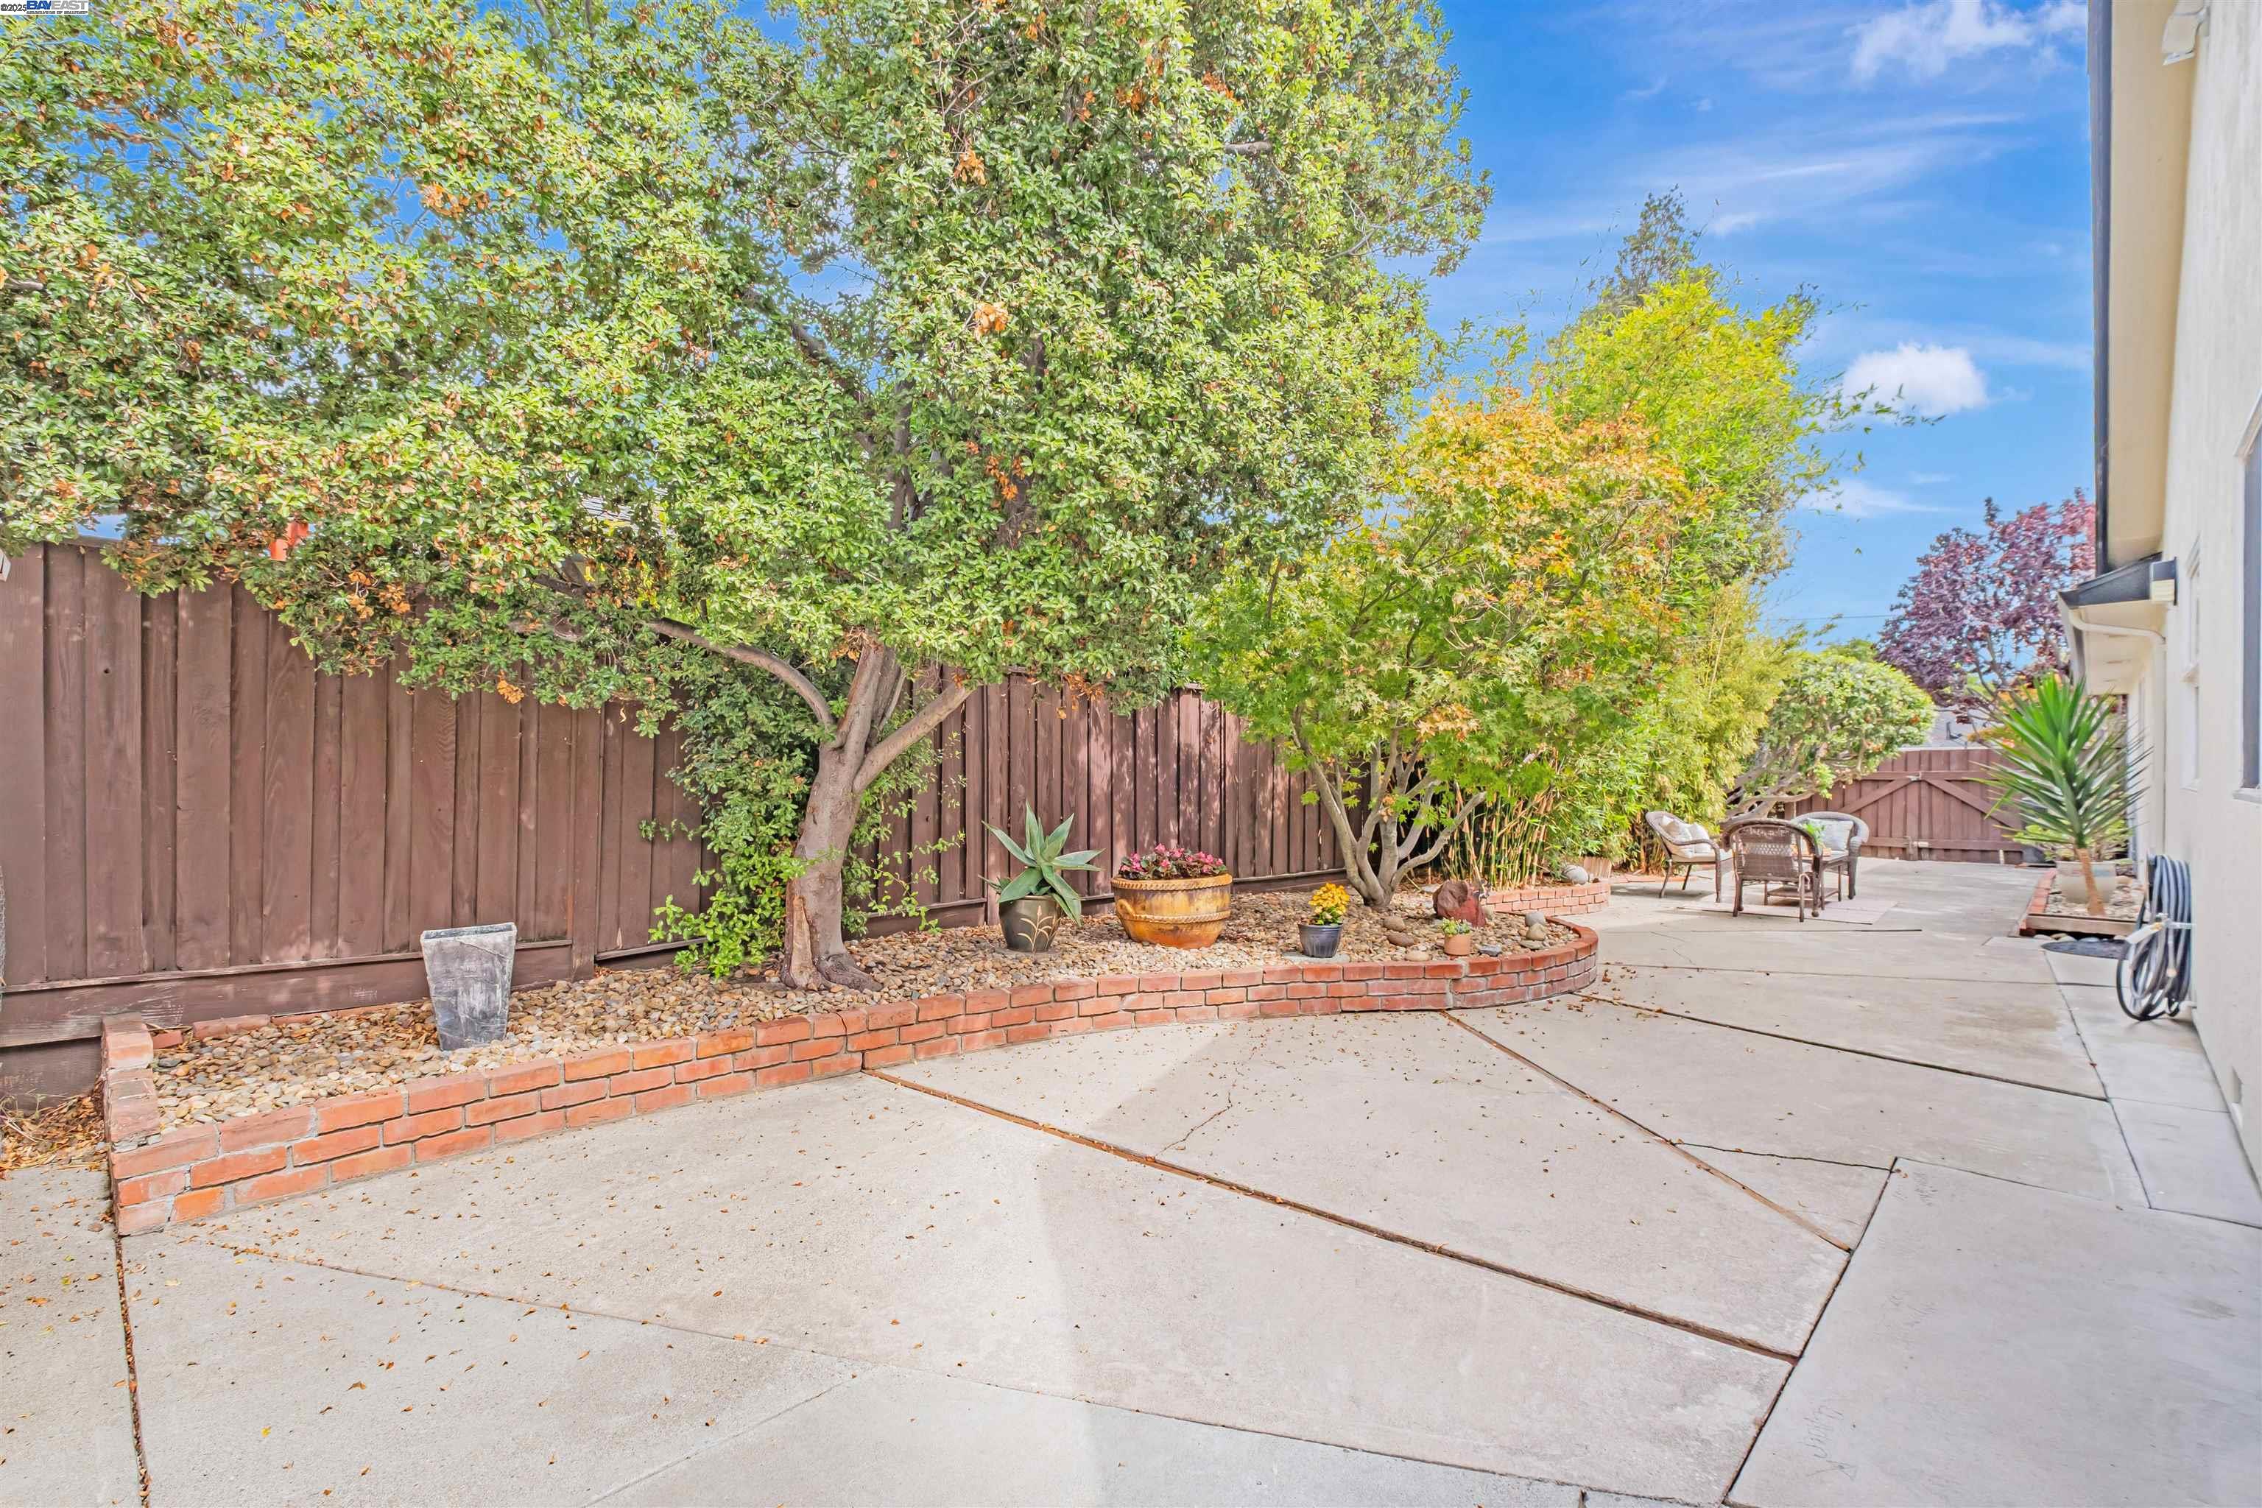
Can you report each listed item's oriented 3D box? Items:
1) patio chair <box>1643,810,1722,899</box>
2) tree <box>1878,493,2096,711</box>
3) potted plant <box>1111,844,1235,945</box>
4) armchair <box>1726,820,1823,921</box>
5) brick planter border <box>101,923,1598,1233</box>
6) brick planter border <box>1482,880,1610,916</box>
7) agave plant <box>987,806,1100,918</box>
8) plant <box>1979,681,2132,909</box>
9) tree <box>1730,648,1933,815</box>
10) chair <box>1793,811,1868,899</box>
[{"bbox_3d":[5.620,1.020,9.400,0.660,0.870,0.740,1,-2,-39],"label":"patio chair"},{"bbox_3d":[14.500,-1.500,15.500,3.500,5.600,3.500,0,-1,43],"label":"tree"},{"bbox_3d":[0.245,0.820,5.520,0.700,0.580,0.660,0,-2,-2],"label":"potted plant"},{"bbox_3d":[5.220,0.920,7.670,0.630,0.810,0.650,0,-1,41],"label":"armchair"},{"bbox_3d":[-0.330,1.180,4.820,7.400,0.210,2.200,1,-2,-31],"label":"brick planter border"},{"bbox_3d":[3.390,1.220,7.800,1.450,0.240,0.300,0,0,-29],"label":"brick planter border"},{"bbox_3d":[-0.510,0.630,5.420,0.660,0.650,0.620,0,0,0],"label":"agave plant"},{"bbox_3d":[6.980,0.280,7.100,0.880,1.760,0.880,0,-1,45],"label":"plant"},{"bbox_3d":[8.800,0.020,11.900,2.100,2.600,2.100,-1,-2,36],"label":"tree"},{"bbox_3d":[6.610,0.930,8.970,0.650,0.810,0.630,0,-1,-44],"label":"chair"}]

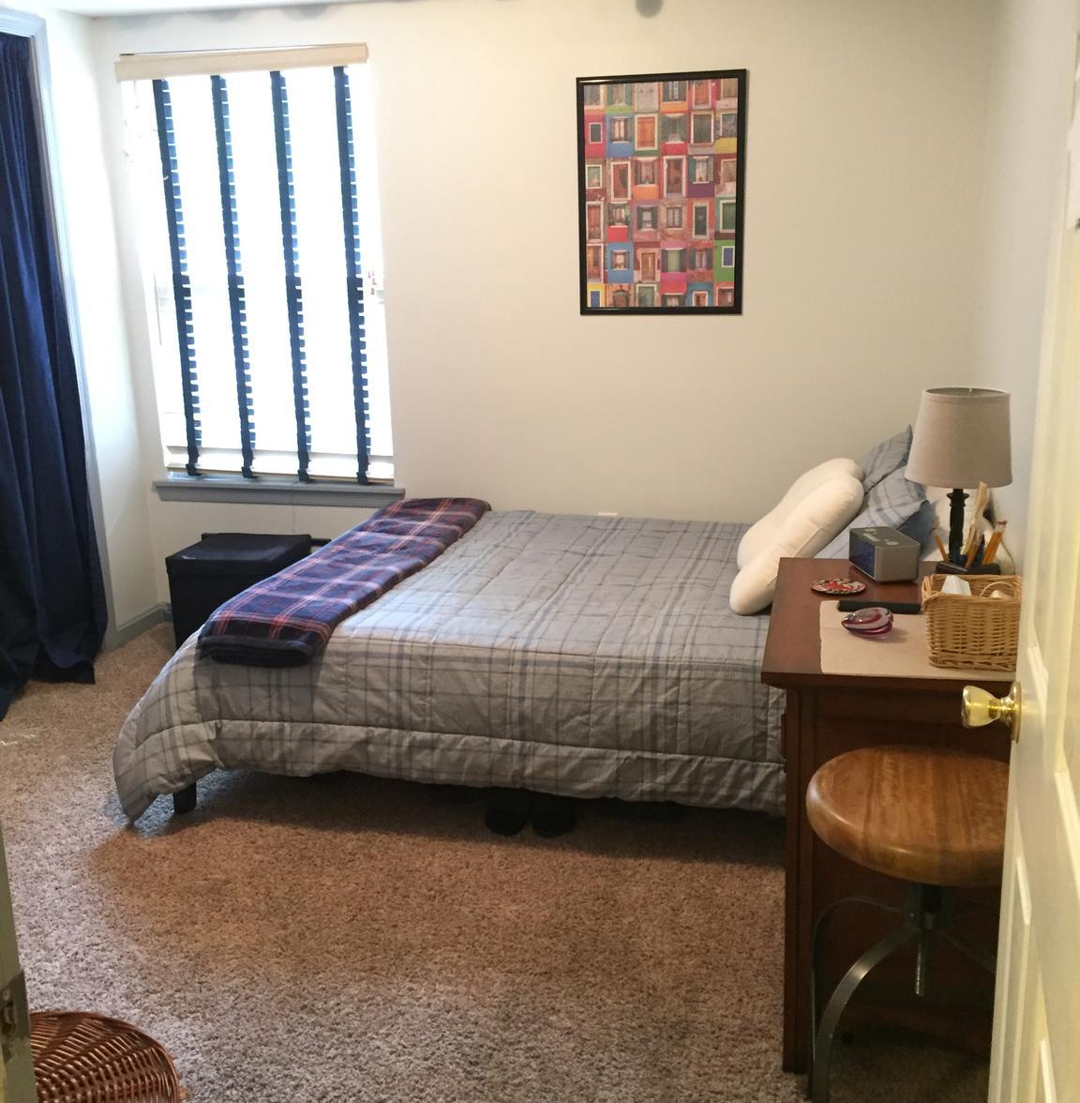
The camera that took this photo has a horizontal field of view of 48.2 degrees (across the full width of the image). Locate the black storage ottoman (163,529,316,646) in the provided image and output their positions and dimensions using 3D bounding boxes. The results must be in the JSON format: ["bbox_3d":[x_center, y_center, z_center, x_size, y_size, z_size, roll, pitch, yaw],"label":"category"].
[{"bbox_3d":[-1.045,0.170,4.325,0.405,0.390,0.370,2,15,12],"label":"black storage ottoman"}]

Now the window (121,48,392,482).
[{"bbox_3d":[-0.994,-0.973,4.227,0.910,1.460,0.070,2,15,12],"label":"window"}]

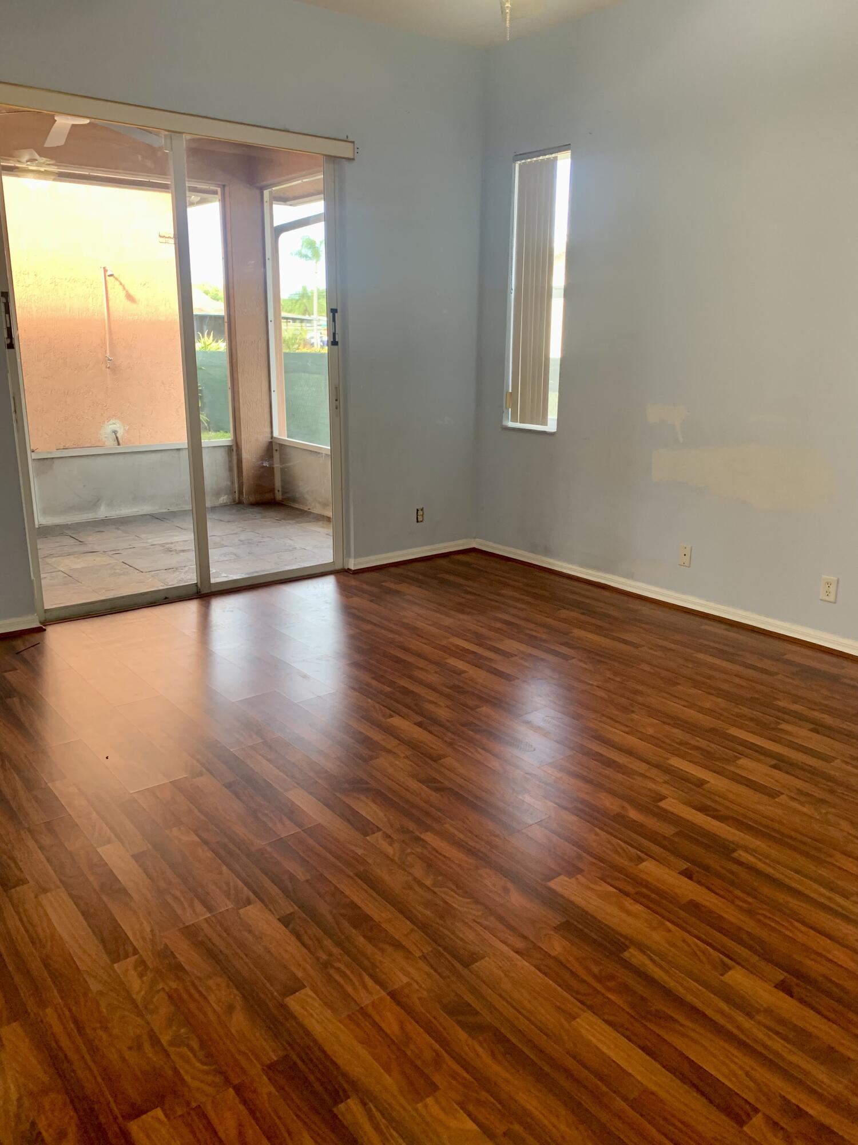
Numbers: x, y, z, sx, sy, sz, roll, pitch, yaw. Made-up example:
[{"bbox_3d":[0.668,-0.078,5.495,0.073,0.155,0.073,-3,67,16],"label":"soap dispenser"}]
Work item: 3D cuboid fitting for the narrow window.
[{"bbox_3d":[0.677,-1.660,5.158,0.100,1.573,0.465,-11,19,-37],"label":"narrow window"}]

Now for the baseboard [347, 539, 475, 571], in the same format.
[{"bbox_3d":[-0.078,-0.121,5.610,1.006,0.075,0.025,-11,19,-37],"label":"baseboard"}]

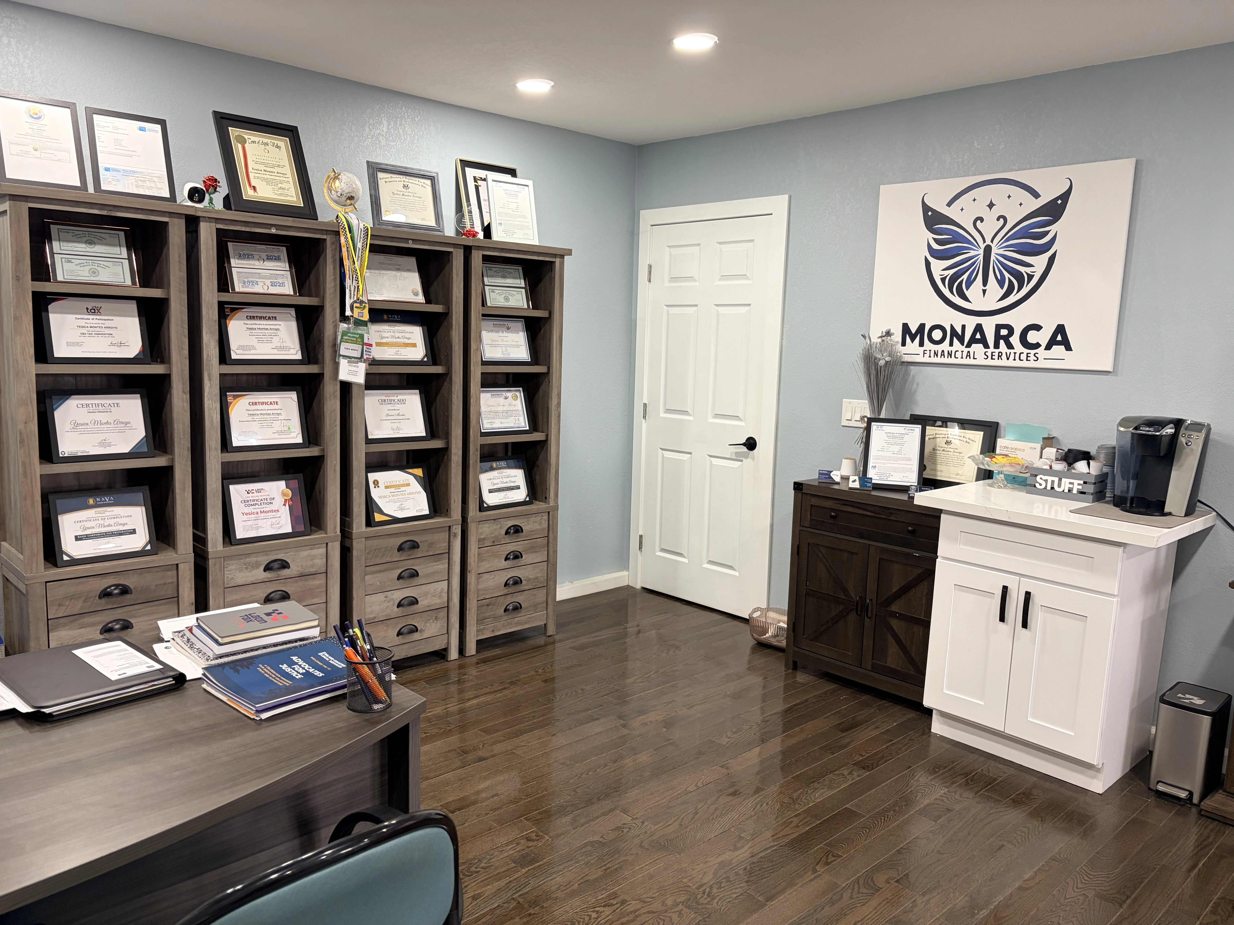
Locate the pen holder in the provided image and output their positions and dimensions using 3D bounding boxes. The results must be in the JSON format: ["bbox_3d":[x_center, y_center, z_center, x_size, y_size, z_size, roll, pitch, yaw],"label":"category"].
[{"bbox_3d":[-0.457,0.403,1.710,0.089,0.100,0.089,2,8,0],"label":"pen holder"}]

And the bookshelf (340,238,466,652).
[{"bbox_3d":[-0.944,-0.029,3.866,0.545,1.810,0.360,-5,11,-43],"label":"bookshelf"}]

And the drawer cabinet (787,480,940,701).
[{"bbox_3d":[1.155,0.536,3.894,0.395,0.830,0.765,-5,11,-43],"label":"drawer cabinet"}]

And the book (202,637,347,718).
[{"bbox_3d":[-0.624,0.417,1.819,0.282,0.030,0.238,-5,11,-43],"label":"book"}]

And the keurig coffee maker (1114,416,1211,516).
[{"bbox_3d":[1.875,0.003,3.207,0.290,0.325,0.254,-6,11,-43],"label":"keurig coffee maker"}]

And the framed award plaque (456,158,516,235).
[{"bbox_3d":[-0.591,-1.212,4.421,0.341,0.426,0.030,-6,-5,-43],"label":"framed award plaque"}]

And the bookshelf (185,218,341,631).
[{"bbox_3d":[-1.375,0.005,3.544,0.548,1.818,0.410,-6,11,-43],"label":"bookshelf"}]

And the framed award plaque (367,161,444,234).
[{"bbox_3d":[-0.847,-1.047,3.708,0.321,0.264,0.030,-6,-1,-43],"label":"framed award plaque"}]

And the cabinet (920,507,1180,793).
[{"bbox_3d":[1.564,0.606,3.367,0.522,0.870,0.609,-6,11,-43],"label":"cabinet"}]

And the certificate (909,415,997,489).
[{"bbox_3d":[1.401,-0.031,3.904,0.030,0.308,0.392,5,3,-44],"label":"certificate"}]

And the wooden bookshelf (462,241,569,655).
[{"bbox_3d":[-0.551,-0.067,4.240,0.545,1.810,0.360,-5,11,-43],"label":"wooden bookshelf"}]

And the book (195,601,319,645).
[{"bbox_3d":[-0.770,0.343,1.994,0.209,0.015,0.154,-5,11,-43],"label":"book"}]

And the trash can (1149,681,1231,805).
[{"bbox_3d":[1.903,0.933,3.083,0.252,0.323,0.157,-6,11,-43],"label":"trash can"}]

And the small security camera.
[{"bbox_3d":[-1.414,-0.895,3.102,0.073,0.084,0.078,-4,10,-35],"label":"small security camera"}]

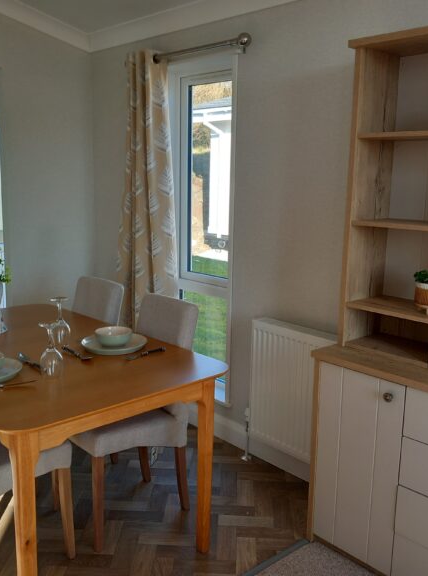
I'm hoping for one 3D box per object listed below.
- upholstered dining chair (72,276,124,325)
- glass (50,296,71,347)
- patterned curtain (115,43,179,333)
[{"bbox_3d":[-0.761,0.443,2.979,0.553,0.953,0.410,-9,15,-42],"label":"upholstered dining chair"},{"bbox_3d":[-0.640,0.140,2.504,0.080,0.201,0.080,1,11,0],"label":"glass"},{"bbox_3d":[-0.412,-0.331,3.654,0.143,2.101,0.543,-9,15,-42],"label":"patterned curtain"}]

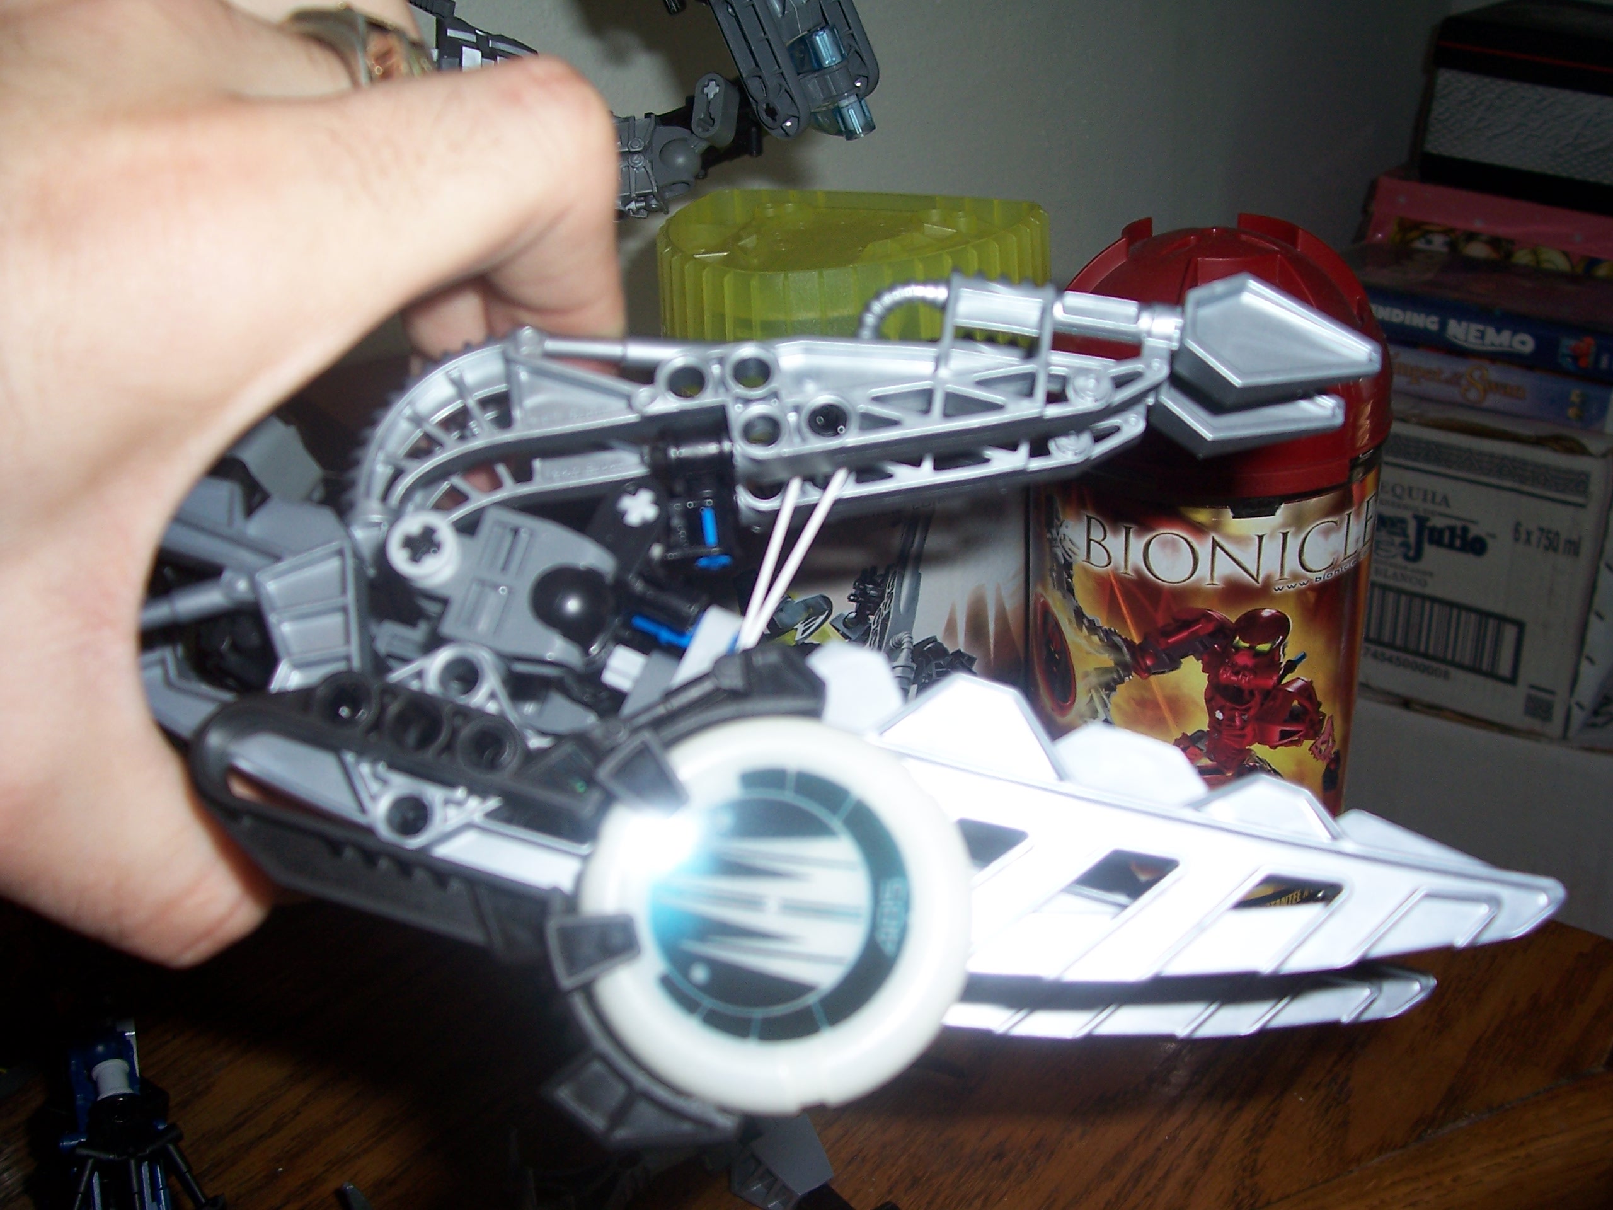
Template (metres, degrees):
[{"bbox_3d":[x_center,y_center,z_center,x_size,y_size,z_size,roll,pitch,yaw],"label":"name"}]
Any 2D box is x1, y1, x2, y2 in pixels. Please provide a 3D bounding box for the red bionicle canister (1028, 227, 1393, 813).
[{"bbox_3d":[0.121,-0.004,0.496,0.106,0.223,0.106,-6,28,-3],"label":"red bionicle canister"}]

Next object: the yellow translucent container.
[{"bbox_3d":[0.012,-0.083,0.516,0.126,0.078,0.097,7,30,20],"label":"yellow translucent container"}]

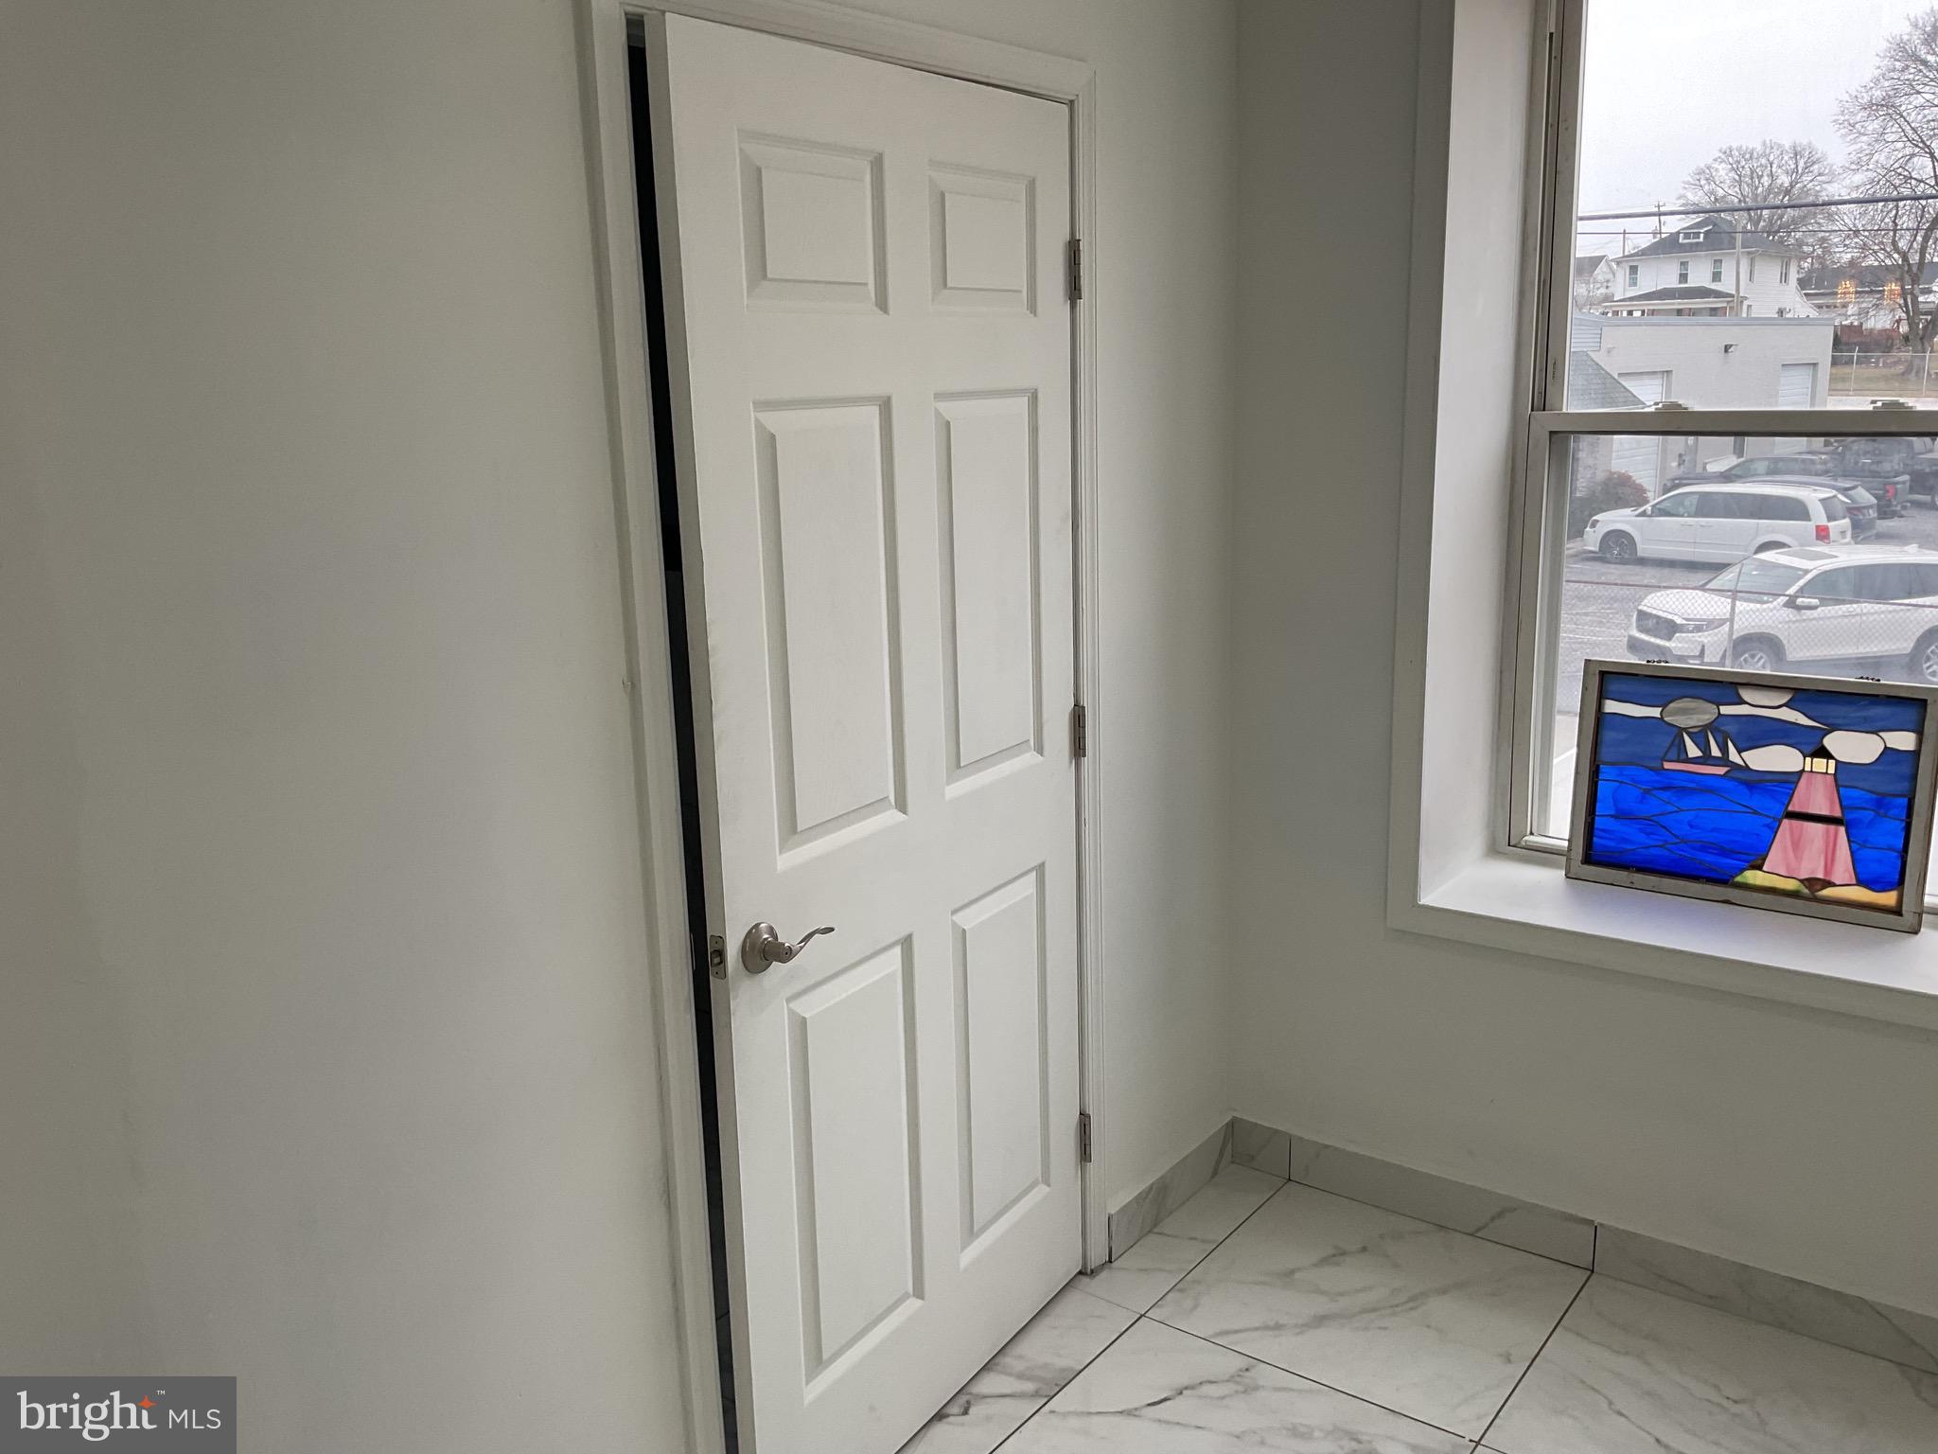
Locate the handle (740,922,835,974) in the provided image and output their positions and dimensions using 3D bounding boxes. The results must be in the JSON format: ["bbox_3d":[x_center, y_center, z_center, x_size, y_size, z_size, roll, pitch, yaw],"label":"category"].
[{"bbox_3d":[-0.231,0.283,2.113,0.056,0.067,0.136,7,15,32],"label":"handle"}]

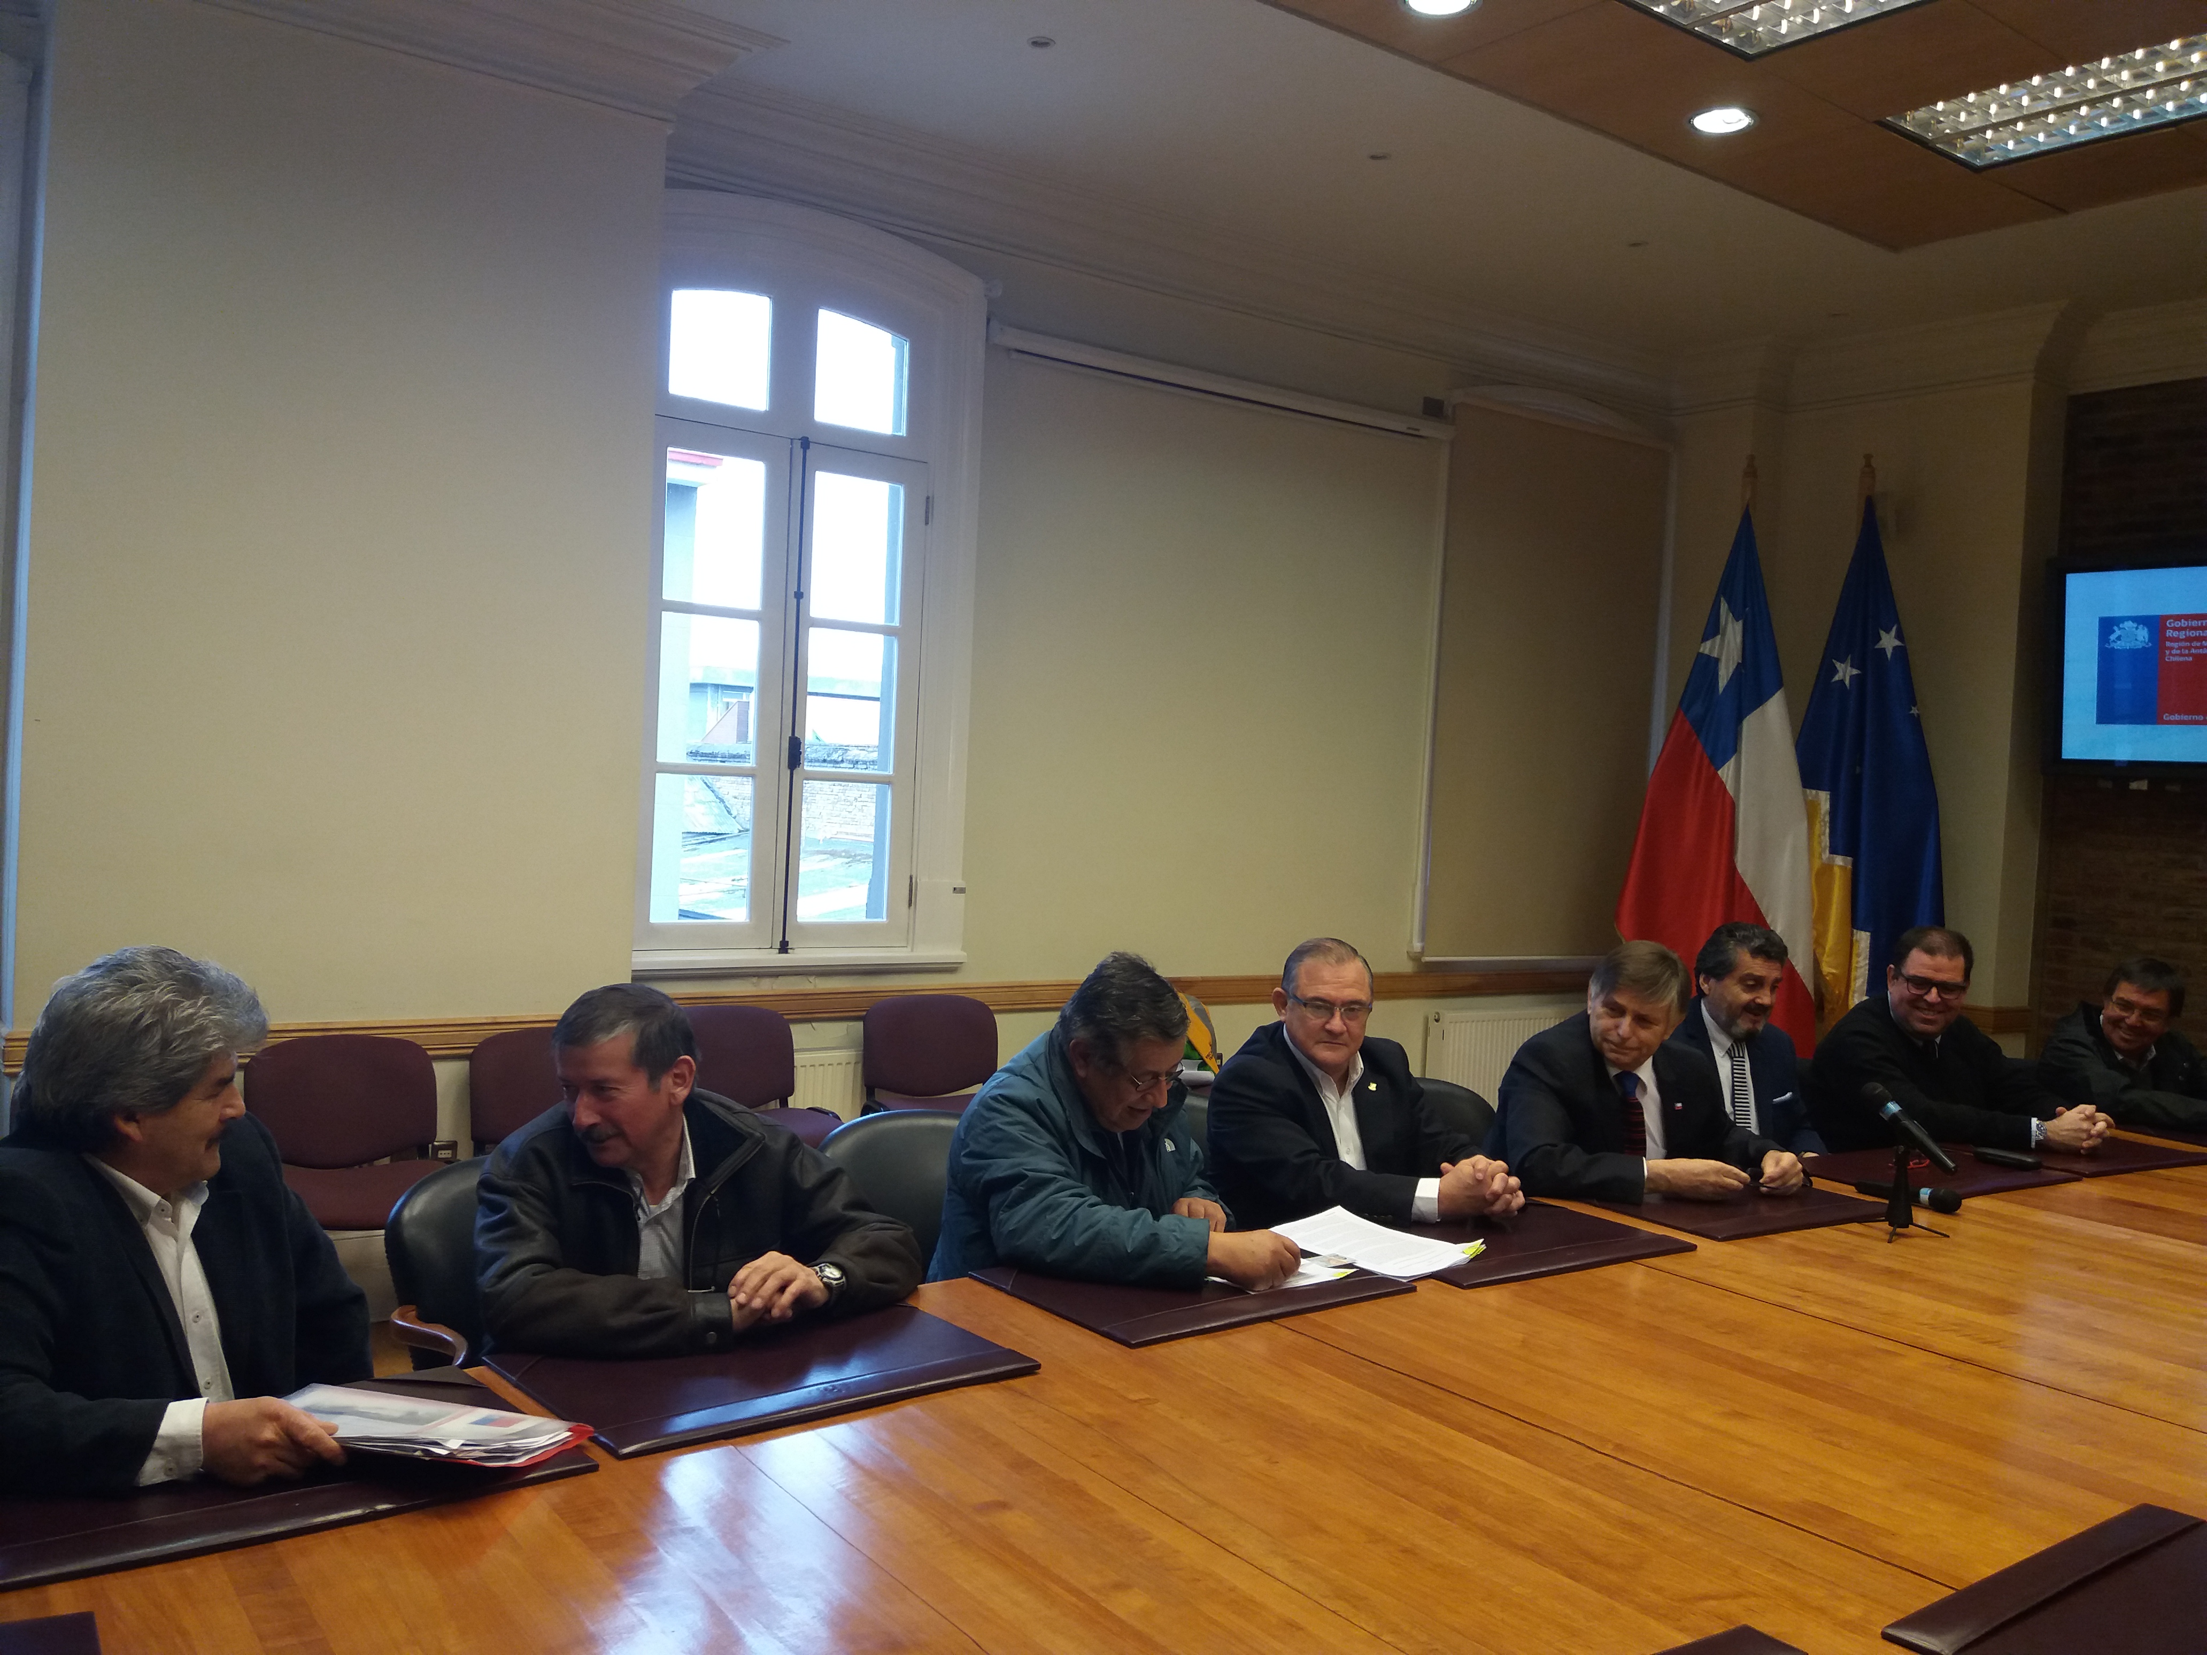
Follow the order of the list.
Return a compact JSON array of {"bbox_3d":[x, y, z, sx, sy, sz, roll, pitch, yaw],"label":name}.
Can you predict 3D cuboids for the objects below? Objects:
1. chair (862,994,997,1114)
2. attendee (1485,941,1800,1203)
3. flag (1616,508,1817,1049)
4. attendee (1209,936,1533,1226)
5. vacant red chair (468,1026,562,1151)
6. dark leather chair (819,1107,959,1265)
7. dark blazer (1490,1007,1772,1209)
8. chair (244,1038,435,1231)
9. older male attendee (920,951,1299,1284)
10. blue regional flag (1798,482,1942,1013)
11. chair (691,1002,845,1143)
[{"bbox_3d":[-0.457,0.953,5.617,0.530,0.810,0.560,2,2,-35],"label":"chair"},{"bbox_3d":[1.000,0.846,3.687,0.570,1.260,0.700,2,2,-35],"label":"attendee"},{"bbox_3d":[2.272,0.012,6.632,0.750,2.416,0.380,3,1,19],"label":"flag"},{"bbox_3d":[0.426,0.831,3.304,0.560,1.250,0.660,2,2,-35],"label":"attendee"},{"bbox_3d":[-1.321,0.934,4.565,0.530,0.810,0.560,2,2,-35],"label":"vacant red chair"},{"bbox_3d":[-0.152,0.975,3.162,0.600,0.910,0.620,2,2,-35],"label":"dark leather chair"},{"bbox_3d":[1.003,0.685,3.691,0.560,0.580,0.520,2,2,-35],"label":"dark blazer"},{"bbox_3d":[-1.763,0.919,4.227,0.530,0.810,0.560,2,2,-35],"label":"chair"},{"bbox_3d":[-0.030,0.816,2.945,0.560,1.250,0.700,2,2,-35],"label":"older male attendee"},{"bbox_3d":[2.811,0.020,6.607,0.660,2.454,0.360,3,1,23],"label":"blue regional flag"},{"bbox_3d":[-1.029,0.935,5.138,0.530,0.810,0.560,2,2,-35],"label":"chair"}]

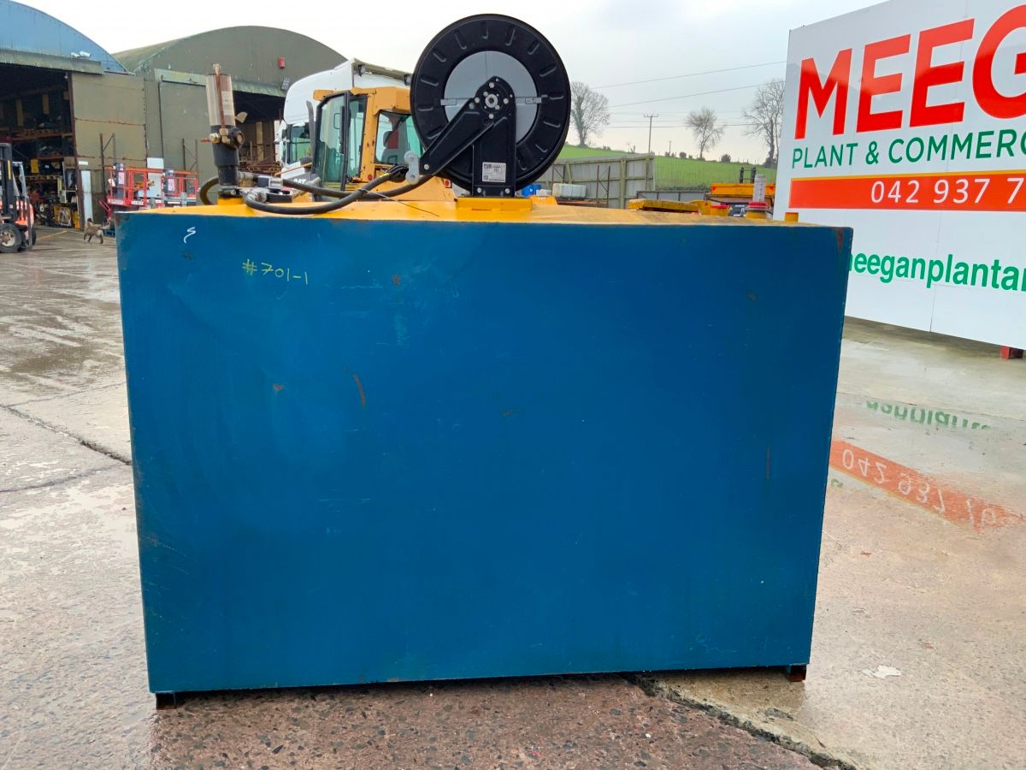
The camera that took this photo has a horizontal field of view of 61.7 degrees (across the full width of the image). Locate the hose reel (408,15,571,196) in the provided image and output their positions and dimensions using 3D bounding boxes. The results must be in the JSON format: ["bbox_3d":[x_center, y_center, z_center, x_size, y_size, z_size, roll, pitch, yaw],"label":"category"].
[{"bbox_3d":[-0.076,-0.775,2.434,0.440,0.456,0.190,0,12,-7],"label":"hose reel"}]

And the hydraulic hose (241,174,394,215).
[{"bbox_3d":[-0.506,-0.509,2.308,0.371,0.097,0.260,0,12,-7],"label":"hydraulic hose"}]

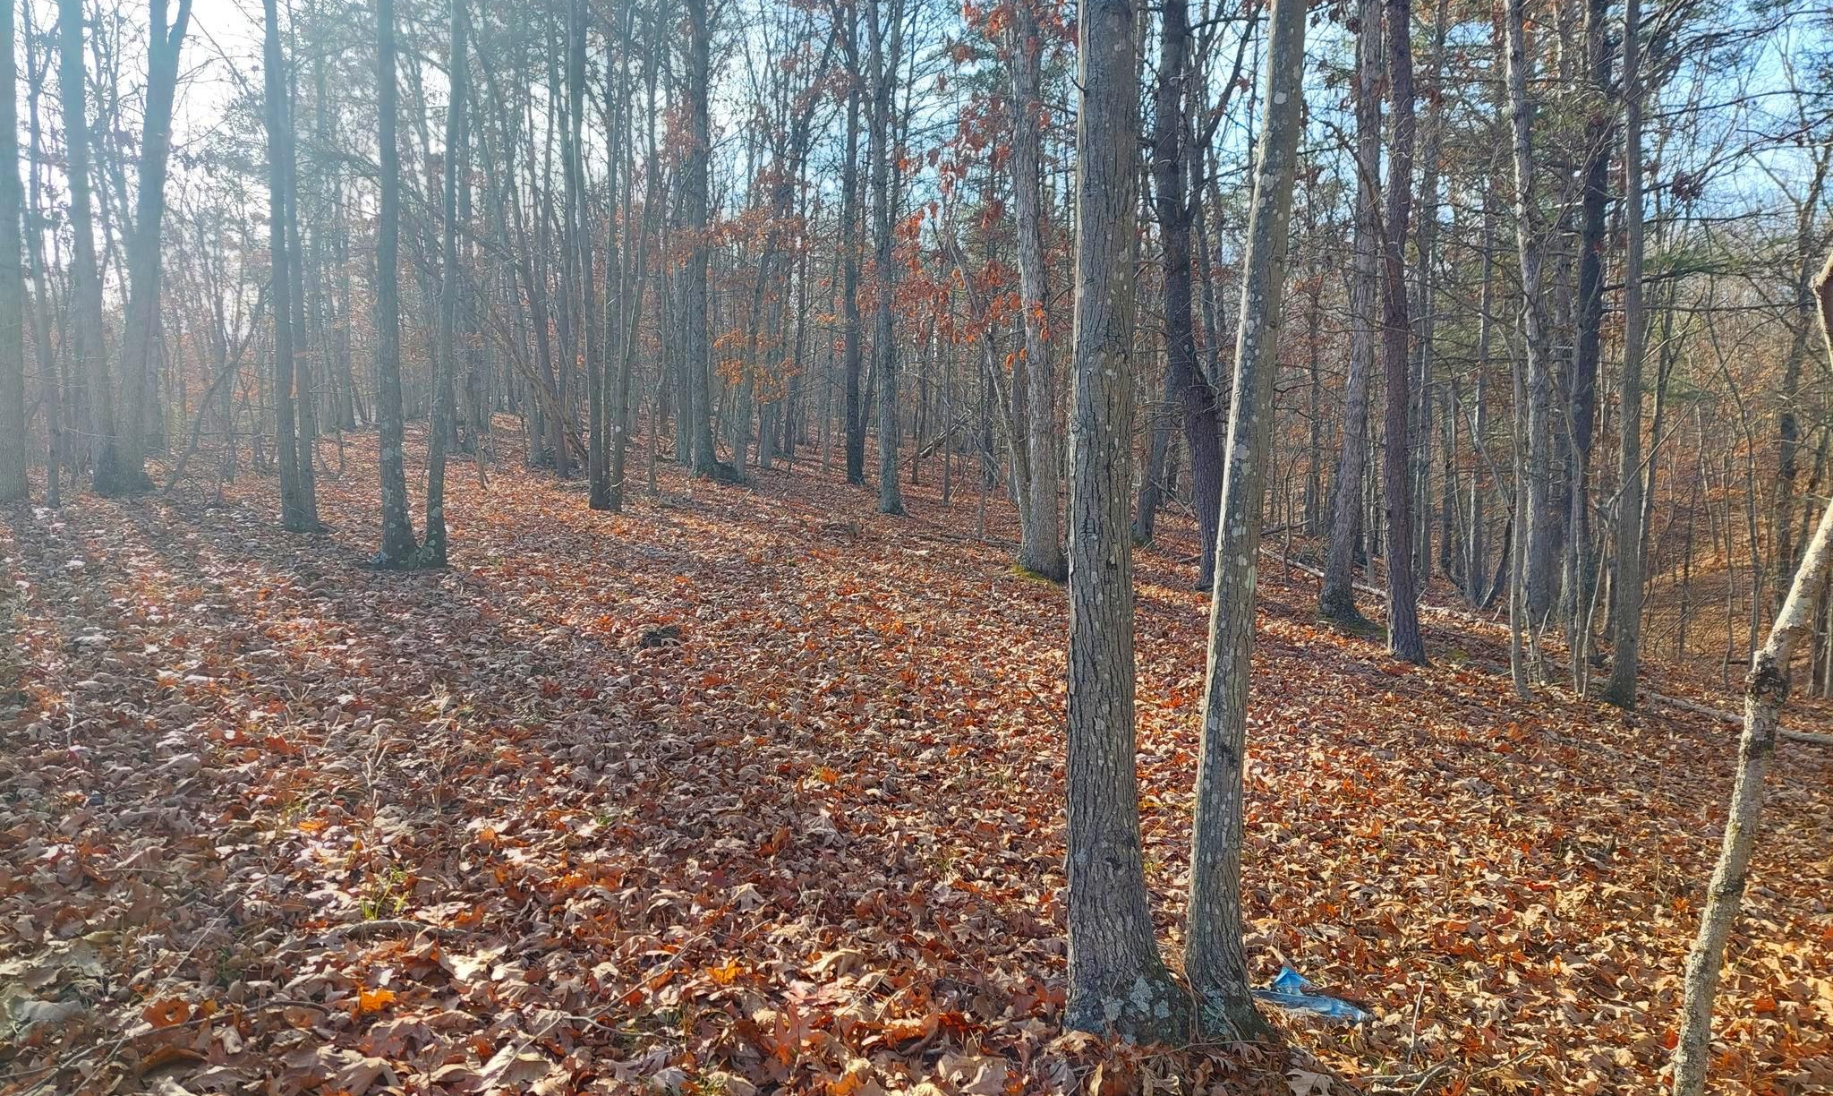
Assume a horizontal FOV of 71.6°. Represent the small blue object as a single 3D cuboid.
[{"bbox_3d":[1.180,1.336,3.800,0.340,0.070,0.160,4,2,18],"label":"small blue object"}]

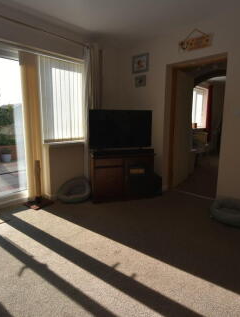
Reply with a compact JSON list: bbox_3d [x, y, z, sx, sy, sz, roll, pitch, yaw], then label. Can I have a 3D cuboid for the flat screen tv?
[{"bbox_3d":[0.023,-0.434,2.984,0.948,0.556,0.082,-2,9,-15],"label":"flat screen tv"}]

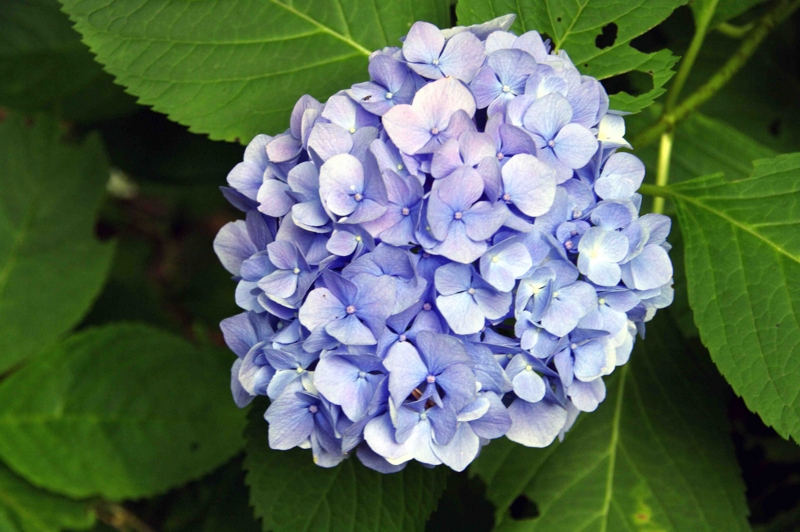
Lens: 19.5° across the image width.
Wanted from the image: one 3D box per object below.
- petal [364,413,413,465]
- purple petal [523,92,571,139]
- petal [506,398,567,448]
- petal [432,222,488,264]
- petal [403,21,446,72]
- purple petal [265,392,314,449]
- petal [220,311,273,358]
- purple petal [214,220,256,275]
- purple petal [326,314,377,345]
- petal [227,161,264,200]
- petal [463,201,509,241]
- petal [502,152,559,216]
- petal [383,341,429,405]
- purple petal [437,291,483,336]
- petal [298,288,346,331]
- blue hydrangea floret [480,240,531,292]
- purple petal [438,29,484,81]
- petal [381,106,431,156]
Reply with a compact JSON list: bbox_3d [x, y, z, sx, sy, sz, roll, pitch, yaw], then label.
[{"bbox_3d":[-0.004,0.059,0.801,0.017,0.018,0.006,0,15,15],"label":"petal"},{"bbox_3d":[0.050,-0.051,0.789,0.017,0.006,0.017,0,73,-6],"label":"purple petal"},{"bbox_3d":[0.047,0.055,0.810,0.021,0.019,0.006,0,24,-6],"label":"petal"},{"bbox_3d":[0.023,-0.009,0.885,0.020,0.005,0.018,-7,78,-1],"label":"petal"},{"bbox_3d":[0.010,-0.086,0.914,0.016,0.005,0.018,-11,65,5],"label":"petal"},{"bbox_3d":[-0.044,0.062,0.933,0.021,0.022,0.005,-11,10,27],"label":"purple petal"},{"bbox_3d":[-0.054,0.024,0.815,0.021,0.017,0.006,0,6,30],"label":"petal"},{"bbox_3d":[-0.064,-0.007,0.918,0.020,0.021,0.005,0,0,30],"label":"purple petal"},{"bbox_3d":[-0.018,0.023,0.853,0.019,0.014,0.006,-6,26,12],"label":"purple petal"},{"bbox_3d":[-0.058,-0.033,0.887,0.016,0.005,0.016,1,79,24],"label":"petal"},{"bbox_3d":[0.032,-0.017,0.886,0.018,0.005,0.014,6,87,-6],"label":"petal"},{"bbox_3d":[0.047,-0.029,0.846,0.022,0.005,0.020,45,79,-1],"label":"petal"},{"bbox_3d":[0.002,0.039,0.850,0.017,0.024,0.006,7,18,4],"label":"petal"},{"bbox_3d":[0.023,0.019,0.894,0.018,0.005,0.016,11,81,2],"label":"purple petal"},{"bbox_3d":[-0.029,0.017,0.897,0.020,0.018,0.005,-2,2,18],"label":"petal"},{"bbox_3d":[0.039,0.000,0.852,0.019,0.019,0.010,6,5,-8],"label":"blue hydrangea floret"},{"bbox_3d":[0.024,-0.082,0.910,0.018,0.005,0.021,-12,71,-12],"label":"purple petal"},{"bbox_3d":[0.003,-0.052,0.893,0.019,0.005,0.018,-9,71,6],"label":"petal"}]

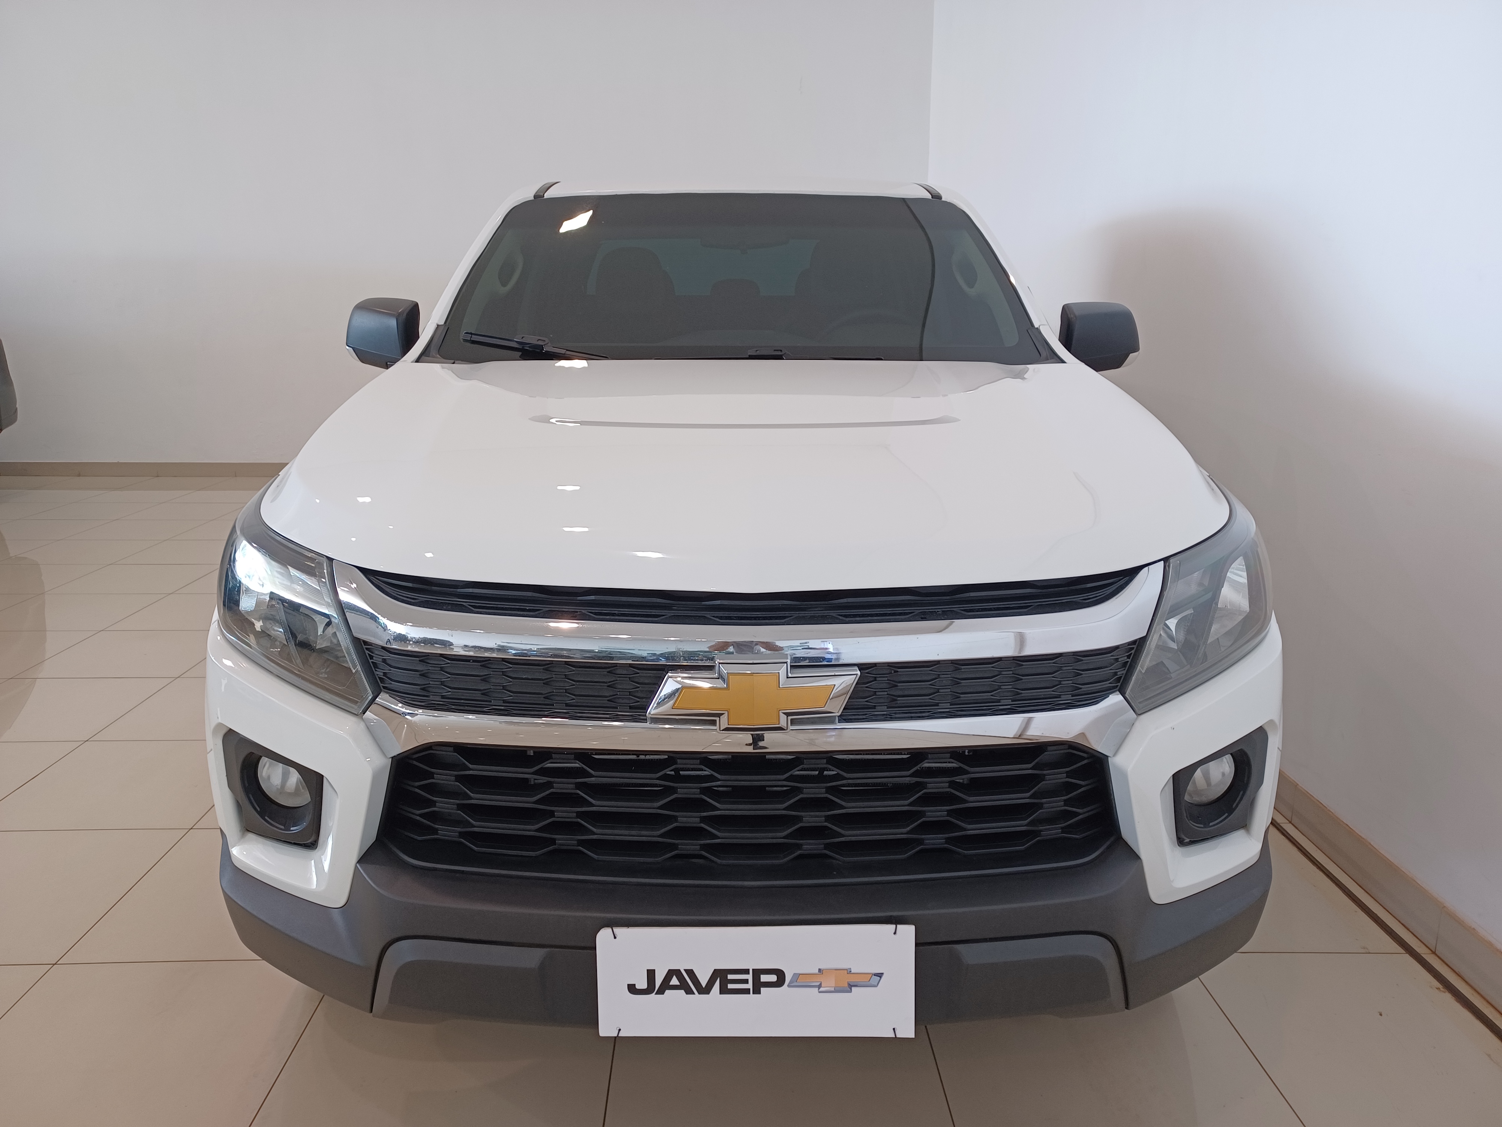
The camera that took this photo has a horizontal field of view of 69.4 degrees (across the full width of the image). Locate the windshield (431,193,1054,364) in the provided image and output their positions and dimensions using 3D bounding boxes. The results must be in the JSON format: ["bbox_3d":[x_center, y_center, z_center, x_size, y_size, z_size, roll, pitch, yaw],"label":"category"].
[{"bbox_3d":[-0.027,-0.749,2.983,1.530,0.140,0.860,0,47,-1],"label":"windshield"}]

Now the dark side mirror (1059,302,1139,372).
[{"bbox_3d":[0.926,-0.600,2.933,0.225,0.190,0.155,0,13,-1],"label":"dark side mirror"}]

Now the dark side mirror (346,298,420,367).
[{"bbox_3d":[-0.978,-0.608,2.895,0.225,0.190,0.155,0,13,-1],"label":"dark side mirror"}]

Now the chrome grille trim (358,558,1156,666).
[{"bbox_3d":[0.001,0.065,1.429,1.160,0.105,0.220,0,13,-1],"label":"chrome grille trim"}]

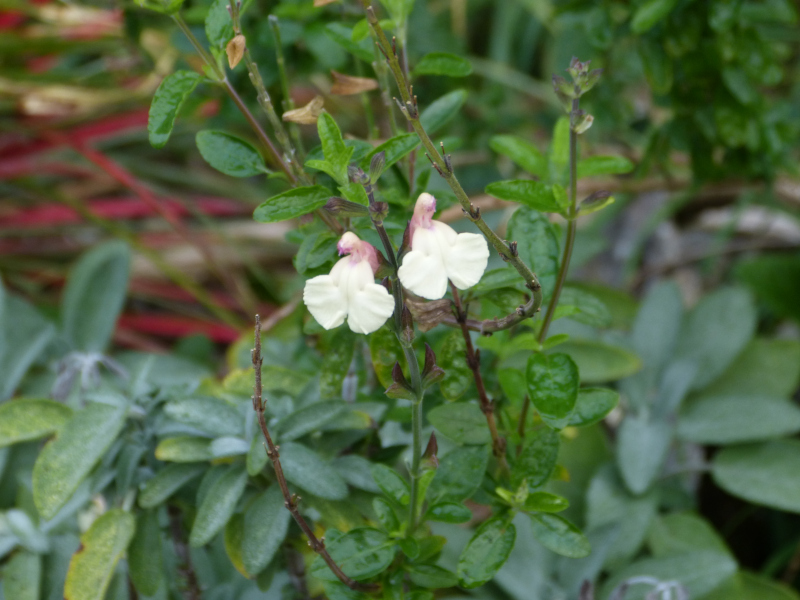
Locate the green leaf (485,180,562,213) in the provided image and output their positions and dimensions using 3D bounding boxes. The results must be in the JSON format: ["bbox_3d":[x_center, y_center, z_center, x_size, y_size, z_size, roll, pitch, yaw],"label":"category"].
[{"bbox_3d":[0.036,-0.029,1.010,0.024,0.005,0.009,17,60,9],"label":"green leaf"}]

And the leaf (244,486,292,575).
[{"bbox_3d":[-0.040,0.068,1.060,0.013,0.029,0.006,13,6,-2],"label":"leaf"}]

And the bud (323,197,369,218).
[{"bbox_3d":[-0.015,-0.026,1.000,0.013,0.005,0.005,8,18,6],"label":"bud"}]

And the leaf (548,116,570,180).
[{"bbox_3d":[0.047,-0.045,1.060,0.008,0.020,0.004,0,-18,0],"label":"leaf"}]

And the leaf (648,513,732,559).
[{"bbox_3d":[0.095,0.082,1.180,0.031,0.006,0.027,-3,54,-9],"label":"leaf"}]

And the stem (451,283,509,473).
[{"bbox_3d":[0.023,0.022,1.020,0.005,0.056,0.005,-16,0,0],"label":"stem"}]

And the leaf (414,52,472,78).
[{"bbox_3d":[0.012,-0.066,1.020,0.017,0.005,0.008,-2,41,7],"label":"leaf"}]

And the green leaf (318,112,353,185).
[{"bbox_3d":[-0.018,-0.044,1.050,0.008,0.023,0.006,-13,-16,-10],"label":"green leaf"}]

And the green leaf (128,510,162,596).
[{"bbox_3d":[-0.075,0.075,1.060,0.010,0.026,0.005,-2,-23,-7],"label":"green leaf"}]

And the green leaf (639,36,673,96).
[{"bbox_3d":[0.096,-0.088,1.350,0.011,0.005,0.022,-13,67,-6],"label":"green leaf"}]

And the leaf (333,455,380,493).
[{"bbox_3d":[-0.013,0.051,1.060,0.018,0.004,0.011,32,67,8],"label":"leaf"}]

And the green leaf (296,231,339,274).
[{"bbox_3d":[-0.024,-0.014,1.040,0.009,0.004,0.016,40,80,24],"label":"green leaf"}]

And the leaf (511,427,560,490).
[{"bbox_3d":[0.042,0.048,1.090,0.013,0.005,0.023,16,65,-2],"label":"leaf"}]

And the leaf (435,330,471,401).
[{"bbox_3d":[0.015,0.019,1.070,0.010,0.023,0.005,-3,-21,-1],"label":"leaf"}]

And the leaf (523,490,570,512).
[{"bbox_3d":[0.041,0.057,1.020,0.013,0.004,0.007,4,51,-4],"label":"leaf"}]

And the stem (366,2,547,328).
[{"bbox_3d":[0.016,-0.041,1.040,0.012,0.107,0.011,-28,14,0],"label":"stem"}]

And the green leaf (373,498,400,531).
[{"bbox_3d":[-0.003,0.059,0.985,0.006,0.004,0.012,-26,66,-37],"label":"green leaf"}]

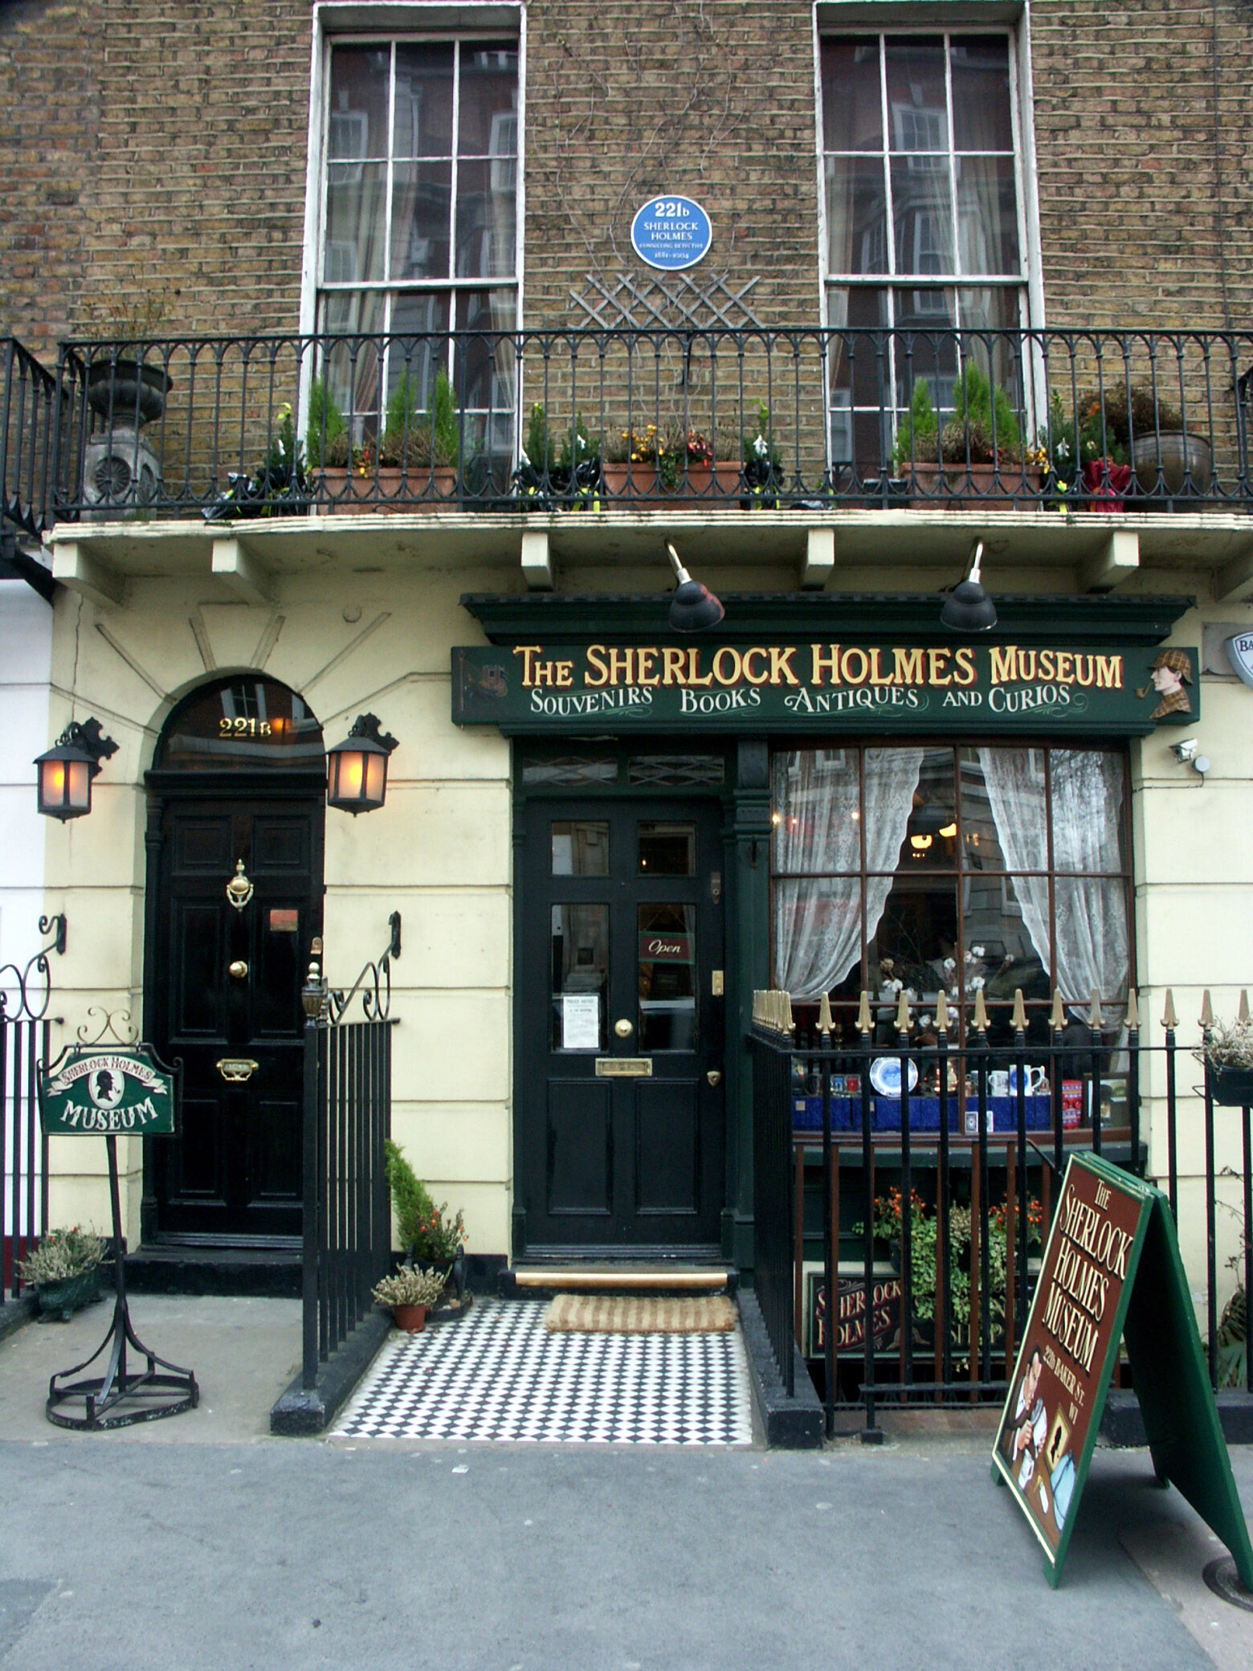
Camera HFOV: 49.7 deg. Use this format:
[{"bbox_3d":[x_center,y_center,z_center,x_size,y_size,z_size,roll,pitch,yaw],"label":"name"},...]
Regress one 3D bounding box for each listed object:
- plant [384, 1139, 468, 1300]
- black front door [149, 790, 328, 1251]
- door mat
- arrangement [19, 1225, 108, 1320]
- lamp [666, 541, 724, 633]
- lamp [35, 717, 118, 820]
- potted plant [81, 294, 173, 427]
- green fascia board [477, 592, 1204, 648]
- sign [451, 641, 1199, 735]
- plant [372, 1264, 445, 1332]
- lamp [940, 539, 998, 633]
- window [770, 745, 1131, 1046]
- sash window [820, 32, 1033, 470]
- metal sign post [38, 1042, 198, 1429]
[{"bbox_3d":[-0.851,1.633,5.687,0.365,0.680,0.370,0,-7,2],"label":"plant"},{"bbox_3d":[-1.824,0.827,6.321,0.825,2.070,0.060,0,-7,2],"label":"black front door"},{"bbox_3d":[0.069,1.977,5.554,0.760,0.040,0.520,0,-7,2],"label":"door mat"},{"bbox_3d":[-2.450,1.915,5.990,0.320,0.370,0.460,0,-7,2],"label":"arrangement"},{"bbox_3d":[0.294,-1.058,5.842,0.245,0.395,0.400,0,-7,2],"label":"lamp"},{"bbox_3d":[-2.480,-0.314,6.061,0.260,0.530,0.480,0,-7,2],"label":"lamp"},{"bbox_3d":[-2.417,-2.298,6.549,0.420,0.671,0.420,0,-7,2],"label":"potted plant"},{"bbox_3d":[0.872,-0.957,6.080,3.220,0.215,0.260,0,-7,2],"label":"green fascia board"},{"bbox_3d":[0.940,-0.696,6.524,3.559,0.438,0.150,0,-7,2],"label":"sign"},{"bbox_3d":[-0.860,1.850,5.419,0.295,0.245,0.290,0,-7,2],"label":"plant"},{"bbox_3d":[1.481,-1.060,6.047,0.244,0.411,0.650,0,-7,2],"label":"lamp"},{"bbox_3d":[1.420,0.339,5.942,1.560,1.520,0.200,0,-7,2],"label":"window"},{"bbox_3d":[1.554,-2.888,7.012,1.040,2.742,0.130,0,-7,2],"label":"sash window"},{"bbox_3d":[-1.785,1.345,4.775,0.550,1.300,0.500,-3,-7,1],"label":"metal sign post"}]

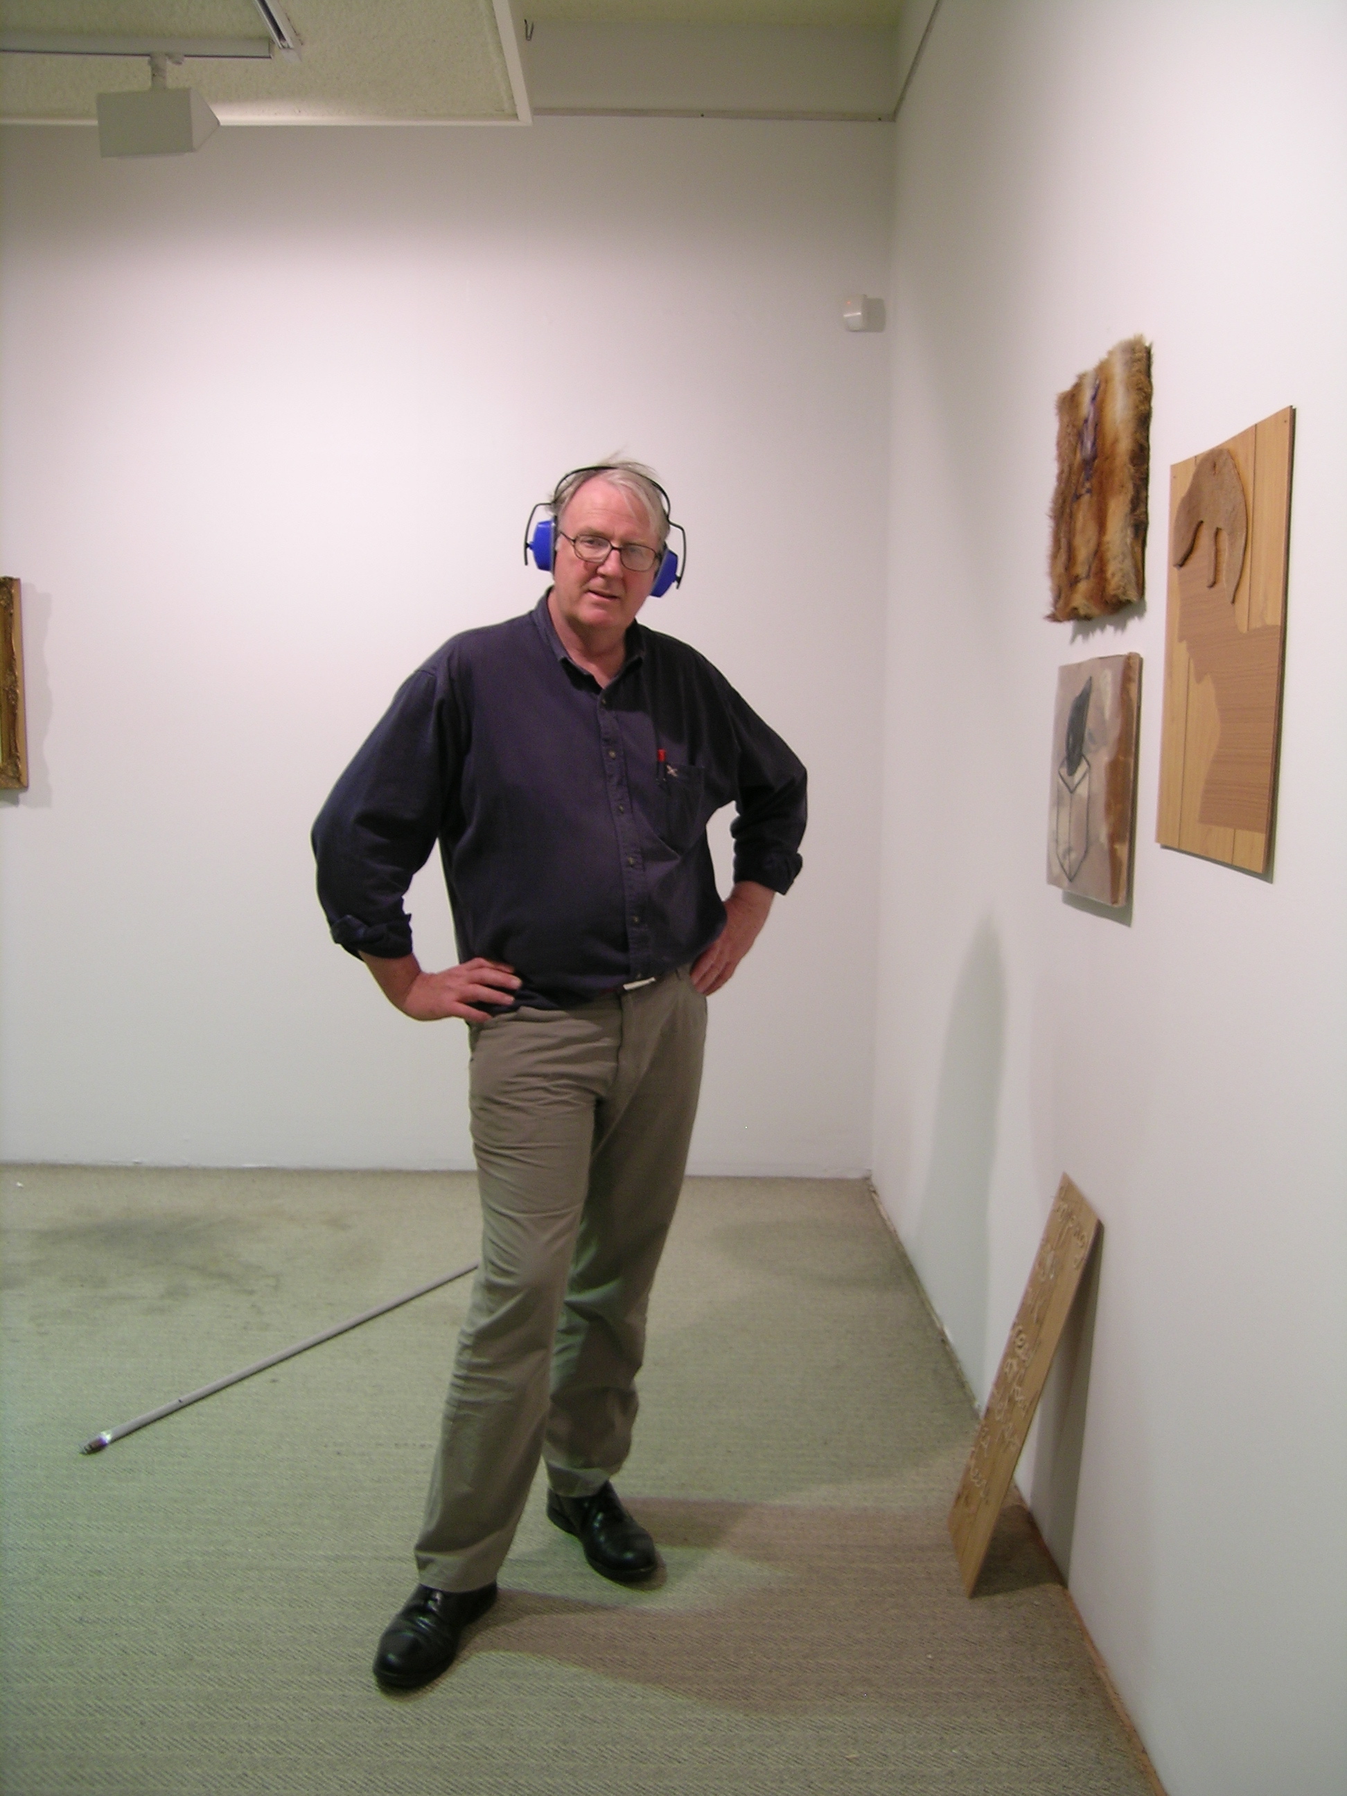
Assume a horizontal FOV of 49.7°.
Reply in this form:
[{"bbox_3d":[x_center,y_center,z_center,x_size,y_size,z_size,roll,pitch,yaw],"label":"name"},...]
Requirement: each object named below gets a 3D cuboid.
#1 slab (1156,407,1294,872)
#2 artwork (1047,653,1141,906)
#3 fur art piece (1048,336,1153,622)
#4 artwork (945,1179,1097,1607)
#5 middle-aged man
[{"bbox_3d":[0.654,-0.294,1.732,0.016,0.491,0.354,0,7,-1],"label":"slab"},{"bbox_3d":[0.645,-0.183,2.233,0.020,0.358,0.369,0,7,-1],"label":"artwork"},{"bbox_3d":[0.649,-0.618,2.210,0.024,0.370,0.463,0,7,-1],"label":"fur art piece"},{"bbox_3d":[0.577,0.802,2.407,0.013,0.678,0.194,14,11,-3],"label":"artwork"},{"bbox_3d":[-0.180,0.231,2.308,0.750,1.815,0.430,-2,8,-21],"label":"middle-aged man"}]

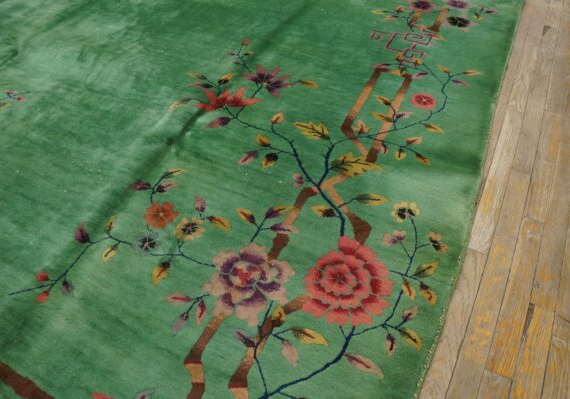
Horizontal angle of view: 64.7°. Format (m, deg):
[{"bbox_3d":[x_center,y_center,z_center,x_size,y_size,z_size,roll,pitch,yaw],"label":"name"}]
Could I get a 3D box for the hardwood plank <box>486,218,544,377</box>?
[{"bbox_3d":[0.611,0.236,1.182,0.058,0.020,0.514,19,51,22],"label":"hardwood plank"}]

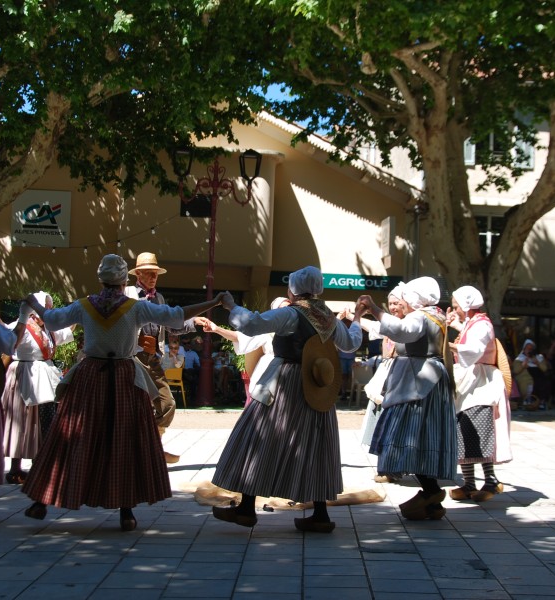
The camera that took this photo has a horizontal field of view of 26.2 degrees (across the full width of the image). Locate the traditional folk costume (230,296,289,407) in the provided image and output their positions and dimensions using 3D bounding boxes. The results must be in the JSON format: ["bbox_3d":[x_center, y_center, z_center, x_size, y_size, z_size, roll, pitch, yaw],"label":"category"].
[{"bbox_3d":[0.044,0.770,10.500,0.620,1.560,0.750,-1,-3,41],"label":"traditional folk costume"}]

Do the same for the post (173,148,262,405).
[{"bbox_3d":[-1.081,-0.423,21.500,1.570,4.600,0.420,2,-3,0],"label":"post"}]

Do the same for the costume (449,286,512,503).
[{"bbox_3d":[1.548,0.721,9.100,0.520,1.620,0.580,2,-2,-9],"label":"costume"}]

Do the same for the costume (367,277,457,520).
[{"bbox_3d":[0.916,0.668,8.100,0.640,1.650,0.680,2,-3,6],"label":"costume"}]

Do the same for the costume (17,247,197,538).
[{"bbox_3d":[-0.964,0.550,7.100,1.120,1.640,0.750,2,-3,-6],"label":"costume"}]

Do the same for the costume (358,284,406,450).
[{"bbox_3d":[0.954,0.618,9.900,0.580,1.500,0.600,4,-3,-41],"label":"costume"}]

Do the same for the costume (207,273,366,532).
[{"bbox_3d":[0.067,0.609,7.300,0.750,1.640,0.820,0,-3,35],"label":"costume"}]

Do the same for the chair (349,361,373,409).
[{"bbox_3d":[1.510,1.501,21.200,0.490,0.840,0.530,1,-3,12],"label":"chair"}]

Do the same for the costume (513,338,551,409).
[{"bbox_3d":[4.594,1.324,21.500,0.660,1.260,0.750,1,-2,9],"label":"costume"}]

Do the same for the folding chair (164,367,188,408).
[{"bbox_3d":[-1.786,1.548,21.000,0.440,0.770,0.480,2,-2,-11],"label":"folding chair"}]

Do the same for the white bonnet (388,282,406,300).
[{"bbox_3d":[0.988,-0.065,9.750,0.180,0.180,0.210,-1,-3,37],"label":"white bonnet"}]

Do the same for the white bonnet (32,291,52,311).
[{"bbox_3d":[-1.942,0.004,9.800,0.200,0.180,0.170,0,-3,28],"label":"white bonnet"}]

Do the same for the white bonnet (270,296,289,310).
[{"bbox_3d":[0.036,0.054,10.700,0.230,0.190,0.200,0,-3,41],"label":"white bonnet"}]

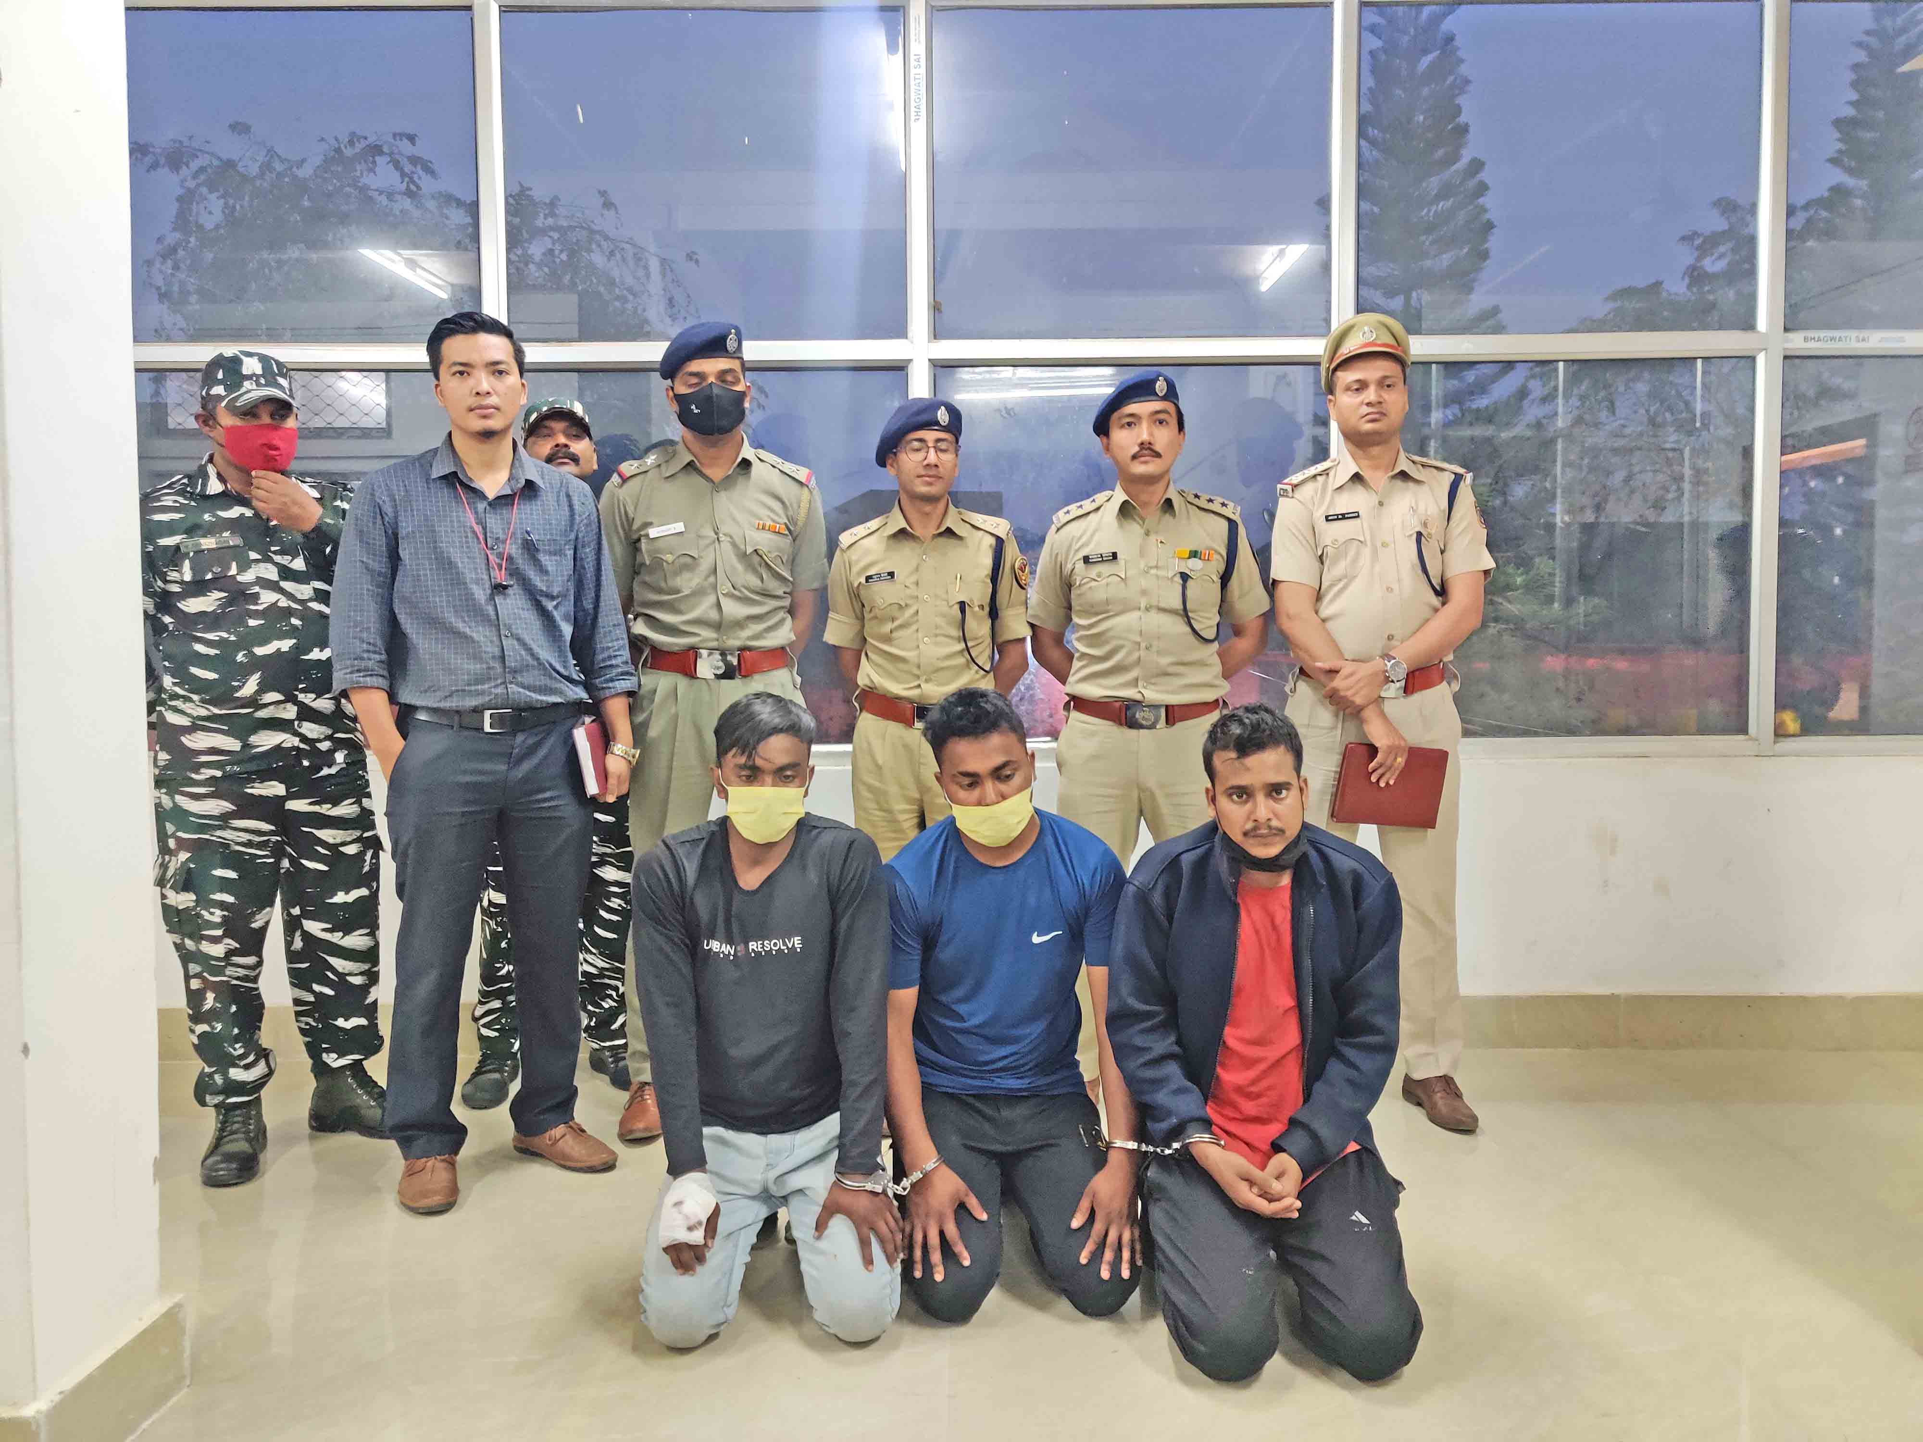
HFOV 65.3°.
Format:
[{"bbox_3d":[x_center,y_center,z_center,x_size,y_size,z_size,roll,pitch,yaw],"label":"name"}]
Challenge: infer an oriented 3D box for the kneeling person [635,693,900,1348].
[{"bbox_3d":[-0.326,0.449,2.623,0.450,0.985,0.660,-1,3,-6],"label":"kneeling person"}]

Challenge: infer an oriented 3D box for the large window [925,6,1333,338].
[{"bbox_3d":[0.439,-1.411,3.859,1.029,0.840,0.060,0,3,0],"label":"large window"}]

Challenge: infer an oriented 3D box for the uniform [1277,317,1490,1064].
[{"bbox_3d":[0.966,-0.007,3.440,0.510,1.825,0.370,0,3,7],"label":"uniform"}]

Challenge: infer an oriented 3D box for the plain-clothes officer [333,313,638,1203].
[{"bbox_3d":[-0.972,0.047,3.061,0.600,1.755,0.400,-2,3,-23],"label":"plain-clothes officer"}]

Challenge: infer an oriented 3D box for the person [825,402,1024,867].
[{"bbox_3d":[-0.086,0.091,3.460,0.460,1.644,0.350,0,3,0],"label":"person"}]

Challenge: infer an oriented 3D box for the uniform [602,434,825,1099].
[{"bbox_3d":[-0.583,0.101,3.471,0.510,1.498,0.320,-1,3,-7],"label":"uniform"}]

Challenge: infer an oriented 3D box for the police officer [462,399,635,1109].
[{"bbox_3d":[-1.025,0.061,3.709,0.500,1.691,0.350,-1,3,-7],"label":"police officer"}]

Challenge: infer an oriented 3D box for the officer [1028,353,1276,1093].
[{"bbox_3d":[0.439,0.035,3.488,0.550,1.720,0.360,0,3,6],"label":"officer"}]

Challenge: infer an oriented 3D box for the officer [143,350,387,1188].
[{"bbox_3d":[-1.491,0.066,3.199,0.560,1.710,0.430,-2,3,-30],"label":"officer"}]

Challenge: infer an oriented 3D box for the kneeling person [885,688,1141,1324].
[{"bbox_3d":[0.088,0.440,2.695,0.450,0.990,0.660,-1,3,-3],"label":"kneeling person"}]

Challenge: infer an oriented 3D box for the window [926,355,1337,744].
[{"bbox_3d":[0.443,-0.439,3.906,1.033,0.966,0.060,0,3,0],"label":"window"}]

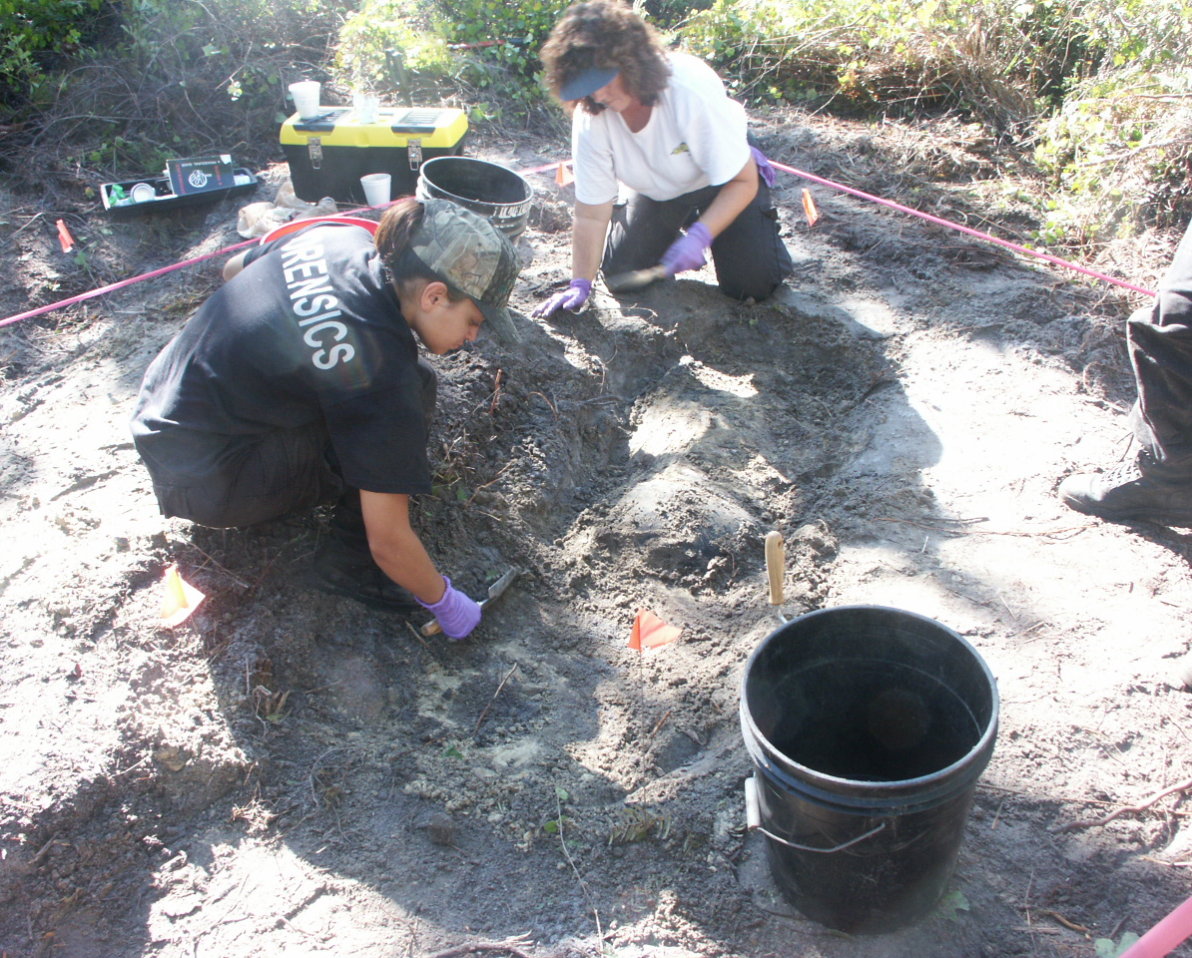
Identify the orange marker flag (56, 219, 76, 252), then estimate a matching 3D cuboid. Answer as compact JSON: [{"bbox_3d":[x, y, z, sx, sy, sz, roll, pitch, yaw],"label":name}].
[{"bbox_3d":[-1.737,-0.799,3.384,0.050,0.110,0.080,24,41,32],"label":"orange marker flag"}]

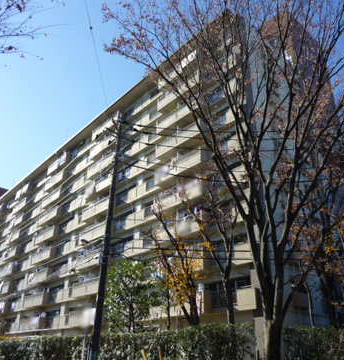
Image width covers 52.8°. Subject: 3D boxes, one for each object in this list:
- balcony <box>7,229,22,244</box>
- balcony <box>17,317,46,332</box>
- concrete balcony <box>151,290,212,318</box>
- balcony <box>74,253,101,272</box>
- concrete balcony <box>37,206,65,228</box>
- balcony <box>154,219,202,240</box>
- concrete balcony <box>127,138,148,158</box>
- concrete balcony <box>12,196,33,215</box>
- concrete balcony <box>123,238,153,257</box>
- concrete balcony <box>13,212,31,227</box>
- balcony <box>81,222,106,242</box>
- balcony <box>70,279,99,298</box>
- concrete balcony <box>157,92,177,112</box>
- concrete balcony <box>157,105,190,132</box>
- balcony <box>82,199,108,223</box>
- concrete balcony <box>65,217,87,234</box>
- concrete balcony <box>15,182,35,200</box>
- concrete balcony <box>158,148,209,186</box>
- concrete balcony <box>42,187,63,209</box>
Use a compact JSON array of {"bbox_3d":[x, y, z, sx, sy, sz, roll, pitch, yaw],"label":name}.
[{"bbox_3d":[-24.740,9.376,55.467,1.255,1.292,5.598,22,-34,-37],"label":"balcony"},{"bbox_3d":[-15.954,16.921,40.482,1.150,1.330,5.330,22,-34,-37],"label":"balcony"},{"bbox_3d":[0.756,8.803,24.103,1.255,1.292,5.393,22,-34,-37],"label":"concrete balcony"},{"bbox_3d":[-7.690,8.174,34.906,1.255,1.292,5.375,22,-34,-37],"label":"balcony"},{"bbox_3d":[-16.120,5.152,46.896,1.255,1.292,5.550,22,-34,-37],"label":"concrete balcony"},{"bbox_3d":[0.848,3.905,26.344,1.150,1.330,5.330,22,-34,-37],"label":"balcony"},{"bbox_3d":[-3.355,-3.254,35.872,0.721,1.292,3.177,22,-34,-37],"label":"concrete balcony"},{"bbox_3d":[-24.890,4.475,58.018,1.150,1.370,5.120,22,-34,-37],"label":"concrete balcony"},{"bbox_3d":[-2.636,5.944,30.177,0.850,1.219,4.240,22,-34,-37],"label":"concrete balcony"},{"bbox_3d":[-24.519,6.871,56.185,1.200,1.304,5.346,22,-34,-37],"label":"concrete balcony"},{"bbox_3d":[-7.630,5.725,35.837,1.200,1.304,5.346,22,-34,-37],"label":"balcony"},{"bbox_3d":[-7.870,10.599,34.116,1.150,1.370,5.470,22,-34,-37],"label":"balcony"},{"bbox_3d":[-0.041,-7.493,33.316,1.255,1.292,2.750,22,-34,-37],"label":"concrete balcony"},{"bbox_3d":[0.749,-5.472,31.082,1.200,1.304,5.000,22,-34,-37],"label":"concrete balcony"},{"bbox_3d":[-7.881,3.356,37.743,1.150,1.370,5.470,22,-34,-37],"label":"balcony"},{"bbox_3d":[-11.098,5.307,41.164,0.721,1.292,5.287,22,-34,-37],"label":"concrete balcony"},{"bbox_3d":[-24.702,2.206,59.038,1.255,1.292,5.598,22,-34,-37],"label":"concrete balcony"},{"bbox_3d":[0.820,-0.925,29.220,1.150,1.370,5.470,22,-34,-37],"label":"concrete balcony"},{"bbox_3d":[-16.356,2.693,48.453,1.150,1.370,5.300,22,-34,-37],"label":"concrete balcony"}]

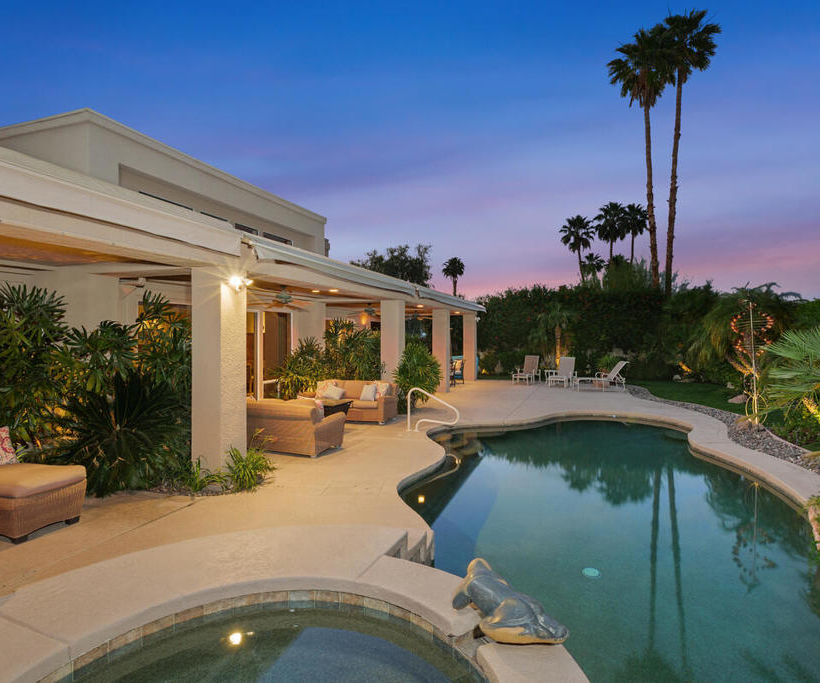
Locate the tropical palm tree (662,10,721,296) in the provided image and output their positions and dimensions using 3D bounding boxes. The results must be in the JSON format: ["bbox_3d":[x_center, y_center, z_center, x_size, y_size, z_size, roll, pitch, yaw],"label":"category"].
[{"bbox_3d":[17.874,-9.892,29.000,3.400,22.398,3.400,0,1,22],"label":"tropical palm tree"}]

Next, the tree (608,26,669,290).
[{"bbox_3d":[14.688,-9.382,29.000,3.400,21.378,3.400,0,1,22],"label":"tree"}]

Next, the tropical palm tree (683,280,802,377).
[{"bbox_3d":[11.239,-0.240,15.200,3.200,3.460,3.200,0,1,22],"label":"tropical palm tree"}]

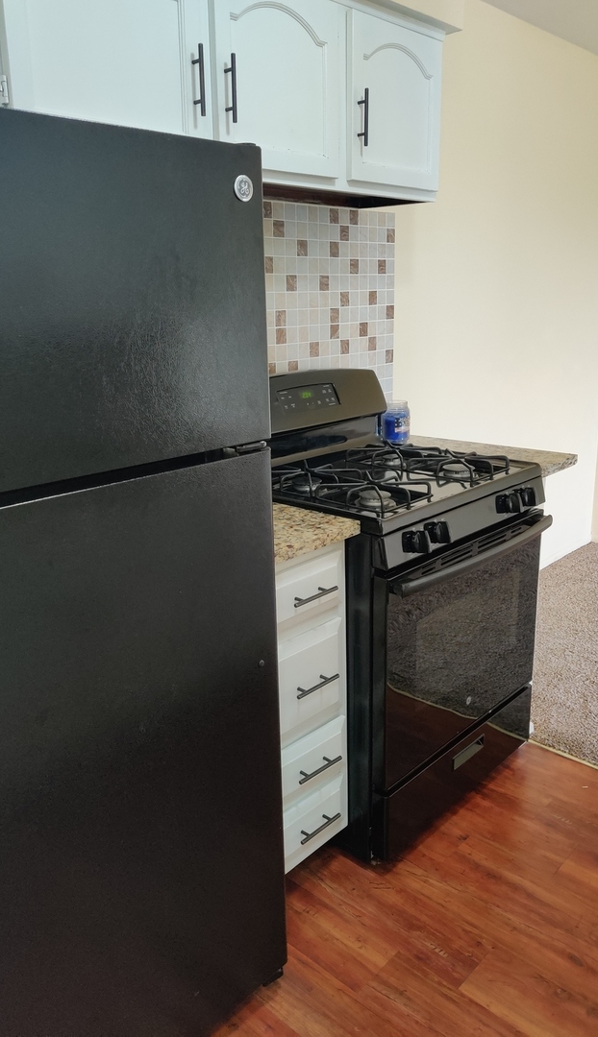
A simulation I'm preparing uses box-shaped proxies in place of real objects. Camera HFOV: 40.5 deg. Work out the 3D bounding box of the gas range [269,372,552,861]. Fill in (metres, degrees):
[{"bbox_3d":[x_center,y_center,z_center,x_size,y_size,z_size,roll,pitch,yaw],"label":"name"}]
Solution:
[{"bbox_3d":[0.228,0.200,2.362,0.734,1.165,0.751,13,21,41],"label":"gas range"}]

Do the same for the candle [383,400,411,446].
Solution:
[{"bbox_3d":[0.341,-0.332,2.800,0.096,0.143,0.096,-1,16,0],"label":"candle"}]

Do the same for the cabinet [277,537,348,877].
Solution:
[{"bbox_3d":[-0.204,0.435,2.090,0.633,0.852,0.295,13,21,41],"label":"cabinet"}]

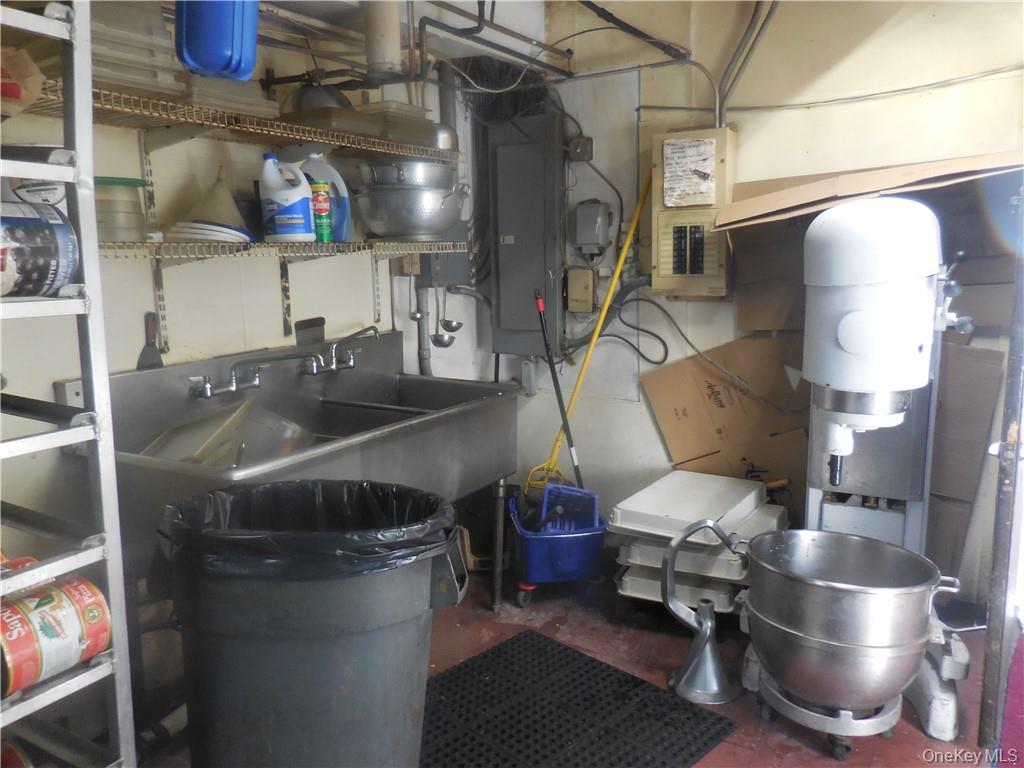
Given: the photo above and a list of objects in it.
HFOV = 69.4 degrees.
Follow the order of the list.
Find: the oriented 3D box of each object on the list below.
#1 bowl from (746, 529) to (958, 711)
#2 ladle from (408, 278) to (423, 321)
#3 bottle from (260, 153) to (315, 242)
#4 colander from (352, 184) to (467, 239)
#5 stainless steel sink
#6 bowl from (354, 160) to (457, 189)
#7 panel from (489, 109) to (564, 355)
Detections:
[{"bbox_3d":[0.973,0.721,2.212,0.580,0.440,0.505,4,11,31],"label":"bowl"},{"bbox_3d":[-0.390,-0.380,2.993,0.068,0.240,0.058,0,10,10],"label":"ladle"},{"bbox_3d":[-0.748,-0.609,2.462,0.172,0.295,0.120,-7,11,-28],"label":"bottle"},{"bbox_3d":[-0.405,-0.656,2.932,0.470,0.210,0.405,1,10,17],"label":"colander"},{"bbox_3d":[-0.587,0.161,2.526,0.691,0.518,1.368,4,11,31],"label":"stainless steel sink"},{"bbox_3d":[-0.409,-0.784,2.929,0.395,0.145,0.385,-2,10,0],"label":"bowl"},{"bbox_3d":[0.074,-0.682,3.543,0.354,1.087,0.110,4,11,31],"label":"panel"}]

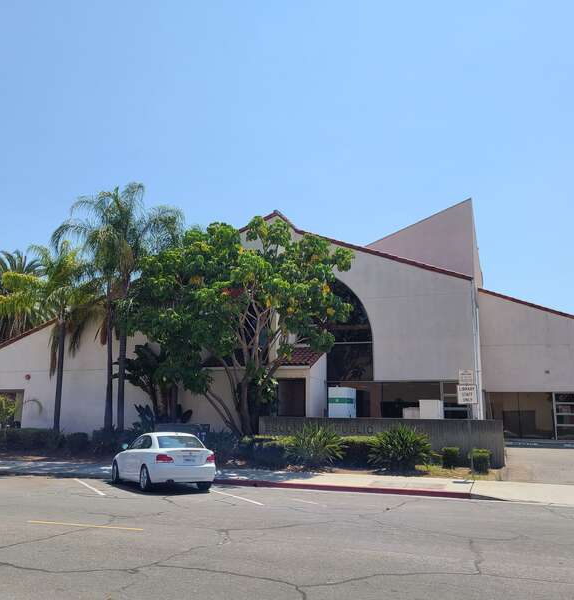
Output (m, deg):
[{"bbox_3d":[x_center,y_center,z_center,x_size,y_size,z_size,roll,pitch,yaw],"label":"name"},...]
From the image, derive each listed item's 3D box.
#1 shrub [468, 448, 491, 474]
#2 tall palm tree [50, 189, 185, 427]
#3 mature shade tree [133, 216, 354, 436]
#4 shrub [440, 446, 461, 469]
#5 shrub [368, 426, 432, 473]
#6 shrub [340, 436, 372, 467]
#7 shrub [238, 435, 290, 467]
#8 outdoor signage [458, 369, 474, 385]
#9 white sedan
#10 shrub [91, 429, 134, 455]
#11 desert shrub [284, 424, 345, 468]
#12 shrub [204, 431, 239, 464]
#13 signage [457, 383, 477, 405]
[{"bbox_3d":[5.930,4.973,18.512,0.750,0.746,0.750,-3,-11,20],"label":"shrub"},{"bbox_3d":[-9.136,0.134,31.474,6.854,13.329,6.501,-3,-13,17],"label":"tall palm tree"},{"bbox_3d":[-1.587,1.393,21.915,7.700,8.795,7.100,-3,-11,20],"label":"mature shade tree"},{"bbox_3d":[5.904,5.688,21.700,0.750,0.780,0.720,-3,-13,15],"label":"shrub"},{"bbox_3d":[3.550,4.720,18.962,2.000,1.364,1.900,-3,-11,20],"label":"shrub"},{"bbox_3d":[2.531,5.597,22.200,1.150,1.100,1.050,-3,-13,15],"label":"shrub"},{"bbox_3d":[-0.779,5.015,19.916,1.650,1.055,1.150,-3,-11,20],"label":"shrub"},{"bbox_3d":[5.654,2.419,18.950,0.440,0.480,0.030,-3,-13,15],"label":"outdoor signage"},{"bbox_3d":[-3.478,4.430,16.607,1.770,1.420,4.370,7,-14,-30],"label":"white sedan"},{"bbox_3d":[-6.699,5.510,23.068,1.680,1.090,1.150,-3,-11,20],"label":"shrub"},{"bbox_3d":[1.007,5.327,22.000,2.000,1.500,1.900,-3,-13,15],"label":"desert shrub"},{"bbox_3d":[-2.453,5.523,22.500,1.300,1.250,1.200,-3,-13,15],"label":"shrub"},{"bbox_3d":[5.690,2.972,18.900,0.610,0.600,0.030,-3,-13,15],"label":"signage"}]

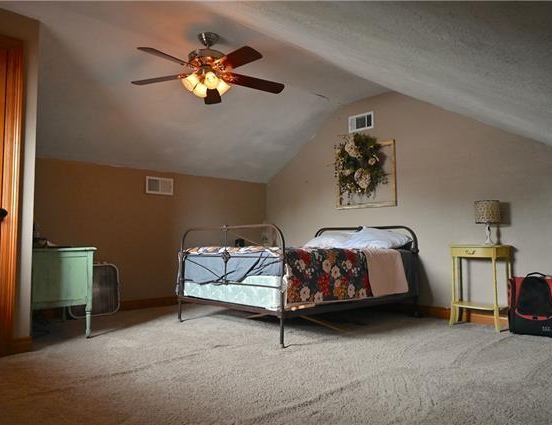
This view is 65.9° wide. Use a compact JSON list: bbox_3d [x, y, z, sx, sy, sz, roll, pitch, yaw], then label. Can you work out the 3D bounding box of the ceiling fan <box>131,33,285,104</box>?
[{"bbox_3d":[-0.537,-1.149,3.362,1.247,0.490,1.247,3,-5,-42],"label":"ceiling fan"}]

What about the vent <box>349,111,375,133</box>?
[{"bbox_3d":[0.998,-1.063,5.029,0.023,0.203,0.356,3,-5,-42],"label":"vent"}]

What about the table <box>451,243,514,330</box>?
[{"bbox_3d":[1.817,0.658,3.810,0.256,0.716,0.440,3,-5,-42],"label":"table"}]

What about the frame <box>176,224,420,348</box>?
[{"bbox_3d":[0.266,0.602,4.278,1.920,0.906,1.499,3,-5,-42],"label":"frame"}]

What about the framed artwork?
[{"bbox_3d":[1.019,-0.414,4.952,0.038,0.731,0.842,3,-5,-42],"label":"framed artwork"}]

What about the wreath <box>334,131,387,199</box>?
[{"bbox_3d":[0.960,-0.514,4.916,0.153,0.673,0.673,3,-5,-42],"label":"wreath"}]

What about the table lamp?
[{"bbox_3d":[1.887,0.104,3.773,0.200,0.383,0.200,3,-5,-42],"label":"table lamp"}]

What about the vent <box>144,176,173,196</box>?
[{"bbox_3d":[-1.382,-0.315,5.113,0.356,0.203,0.023,3,-5,-42],"label":"vent"}]

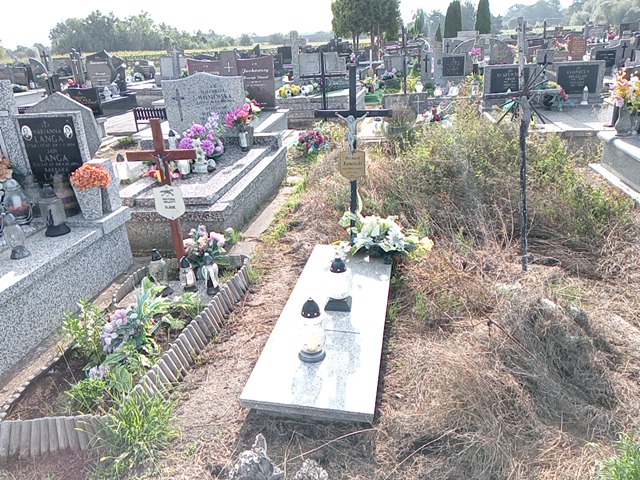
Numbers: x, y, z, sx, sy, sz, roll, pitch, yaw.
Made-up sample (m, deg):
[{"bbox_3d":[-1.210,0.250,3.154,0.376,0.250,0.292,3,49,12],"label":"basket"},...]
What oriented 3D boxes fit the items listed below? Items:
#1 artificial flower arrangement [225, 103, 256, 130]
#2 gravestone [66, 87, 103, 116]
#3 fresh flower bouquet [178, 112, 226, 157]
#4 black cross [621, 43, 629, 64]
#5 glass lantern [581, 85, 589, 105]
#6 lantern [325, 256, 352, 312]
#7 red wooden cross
[{"bbox_3d":[-0.902,-1.431,5.950,0.370,0.340,0.300,2,22,10],"label":"artificial flower arrangement"},{"bbox_3d":[-4.285,-2.506,9.400,0.660,0.530,0.120,2,22,10],"label":"gravestone"},{"bbox_3d":[-1.190,-1.050,5.200,0.420,0.370,0.330,2,21,10],"label":"fresh flower bouquet"},{"bbox_3d":[6.970,-4.292,11.850,0.150,0.420,0.050,2,22,10],"label":"black cross"},{"bbox_3d":[4.122,-2.252,8.028,0.115,0.278,0.115,2,22,10],"label":"glass lantern"},{"bbox_3d":[0.105,0.243,2.953,0.145,0.280,0.145,2,21,10],"label":"lantern"},{"bbox_3d":[-1.032,-0.281,3.538,0.490,1.090,0.070,0,21,10],"label":"red wooden cross"}]

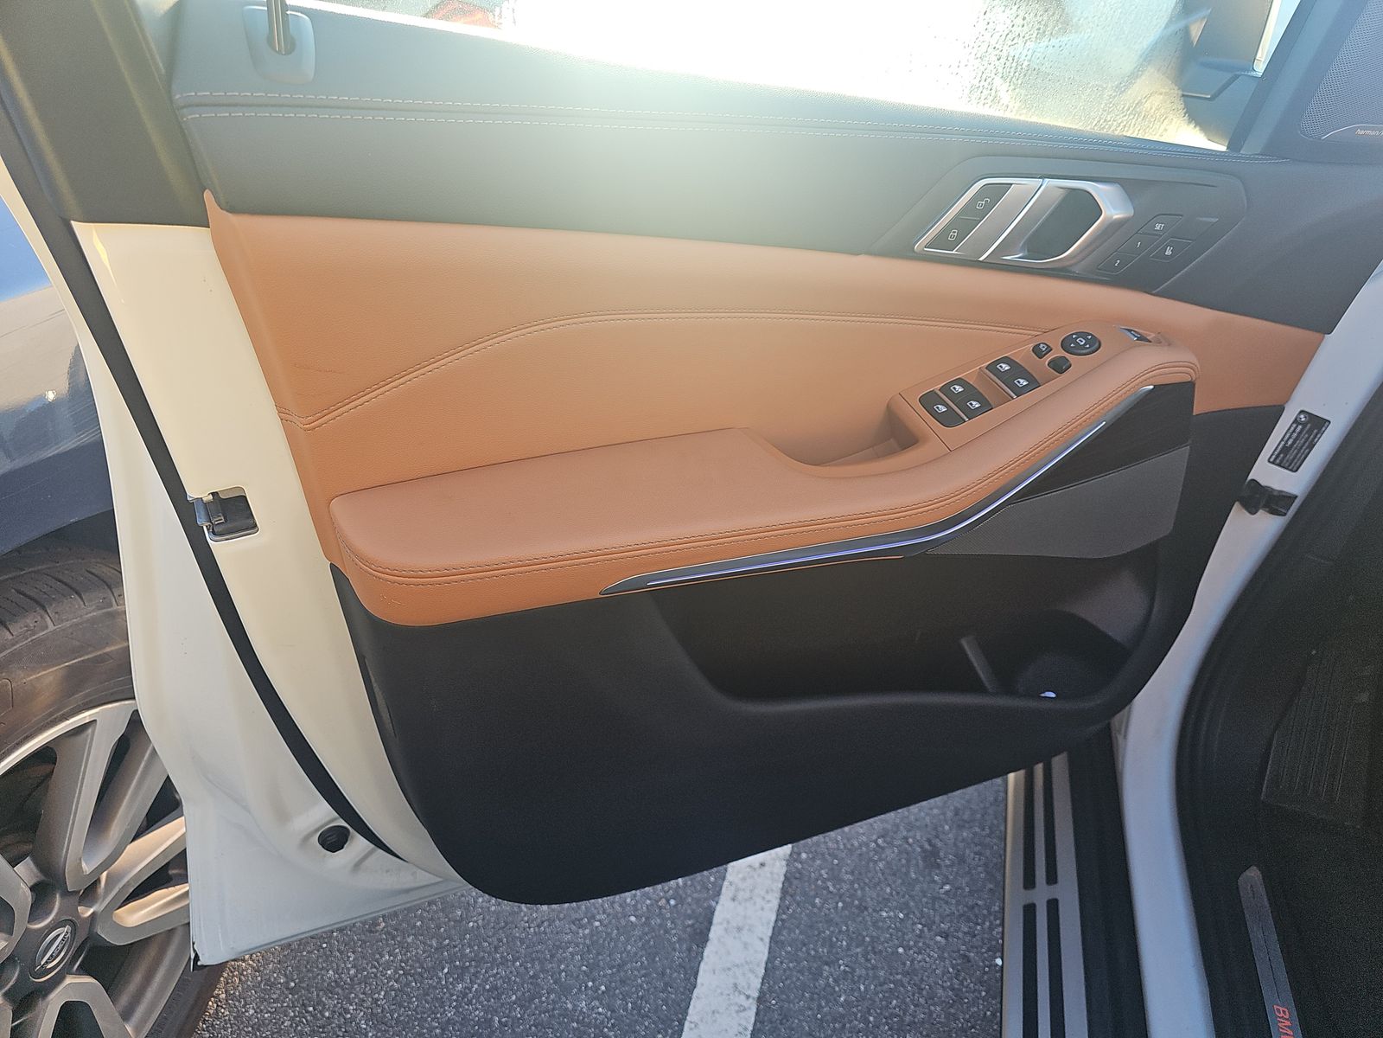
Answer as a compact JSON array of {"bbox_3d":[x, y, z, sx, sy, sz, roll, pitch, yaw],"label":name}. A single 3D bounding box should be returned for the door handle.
[{"bbox_3d":[0.272,-0.241,0.746,0.192,0.075,0.040,-9,28,-17],"label":"door handle"}]

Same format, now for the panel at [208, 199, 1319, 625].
[{"bbox_3d":[0.205,-0.114,0.682,0.970,0.252,0.130,-9,40,-20],"label":"panel"}]

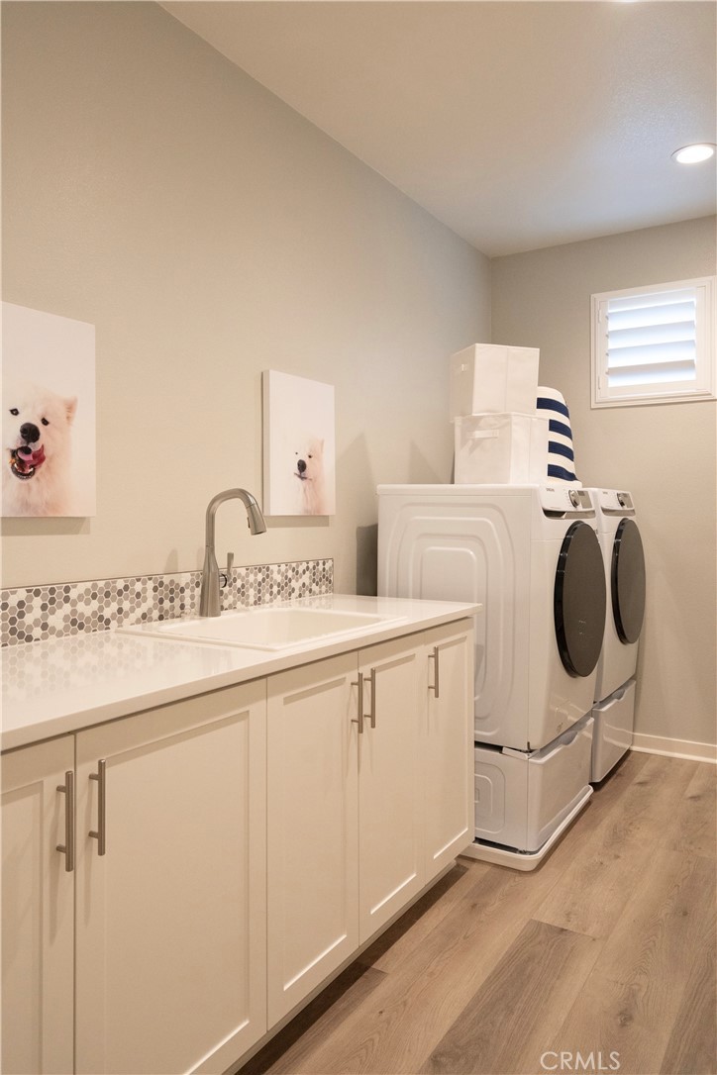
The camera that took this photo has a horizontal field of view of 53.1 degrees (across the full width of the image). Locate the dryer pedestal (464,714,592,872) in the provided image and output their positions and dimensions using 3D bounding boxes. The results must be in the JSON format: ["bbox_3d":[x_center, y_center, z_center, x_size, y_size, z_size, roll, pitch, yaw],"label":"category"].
[{"bbox_3d":[0.526,0.951,2.973,0.720,0.390,0.745,1,2,33],"label":"dryer pedestal"}]

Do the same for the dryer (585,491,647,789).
[{"bbox_3d":[0.957,0.441,3.556,0.750,1.310,0.686,1,2,33],"label":"dryer"}]

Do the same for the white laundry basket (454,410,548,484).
[{"bbox_3d":[0.573,-0.340,2.888,0.262,0.277,0.277,2,2,43],"label":"white laundry basket"}]

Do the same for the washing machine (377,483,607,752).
[{"bbox_3d":[0.559,0.277,2.939,0.745,0.964,0.686,1,2,33],"label":"washing machine"}]

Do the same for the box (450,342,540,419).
[{"bbox_3d":[0.552,-0.619,2.950,0.280,0.277,0.250,0,2,-18],"label":"box"}]

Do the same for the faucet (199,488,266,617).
[{"bbox_3d":[-0.359,0.047,2.195,0.250,0.395,0.120,1,2,33],"label":"faucet"}]

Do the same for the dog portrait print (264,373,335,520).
[{"bbox_3d":[-0.214,-0.334,2.671,0.037,0.505,0.400,1,2,33],"label":"dog portrait print"}]

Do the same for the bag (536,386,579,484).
[{"bbox_3d":[0.826,-0.445,3.331,0.350,0.460,0.370,1,2,33],"label":"bag"}]

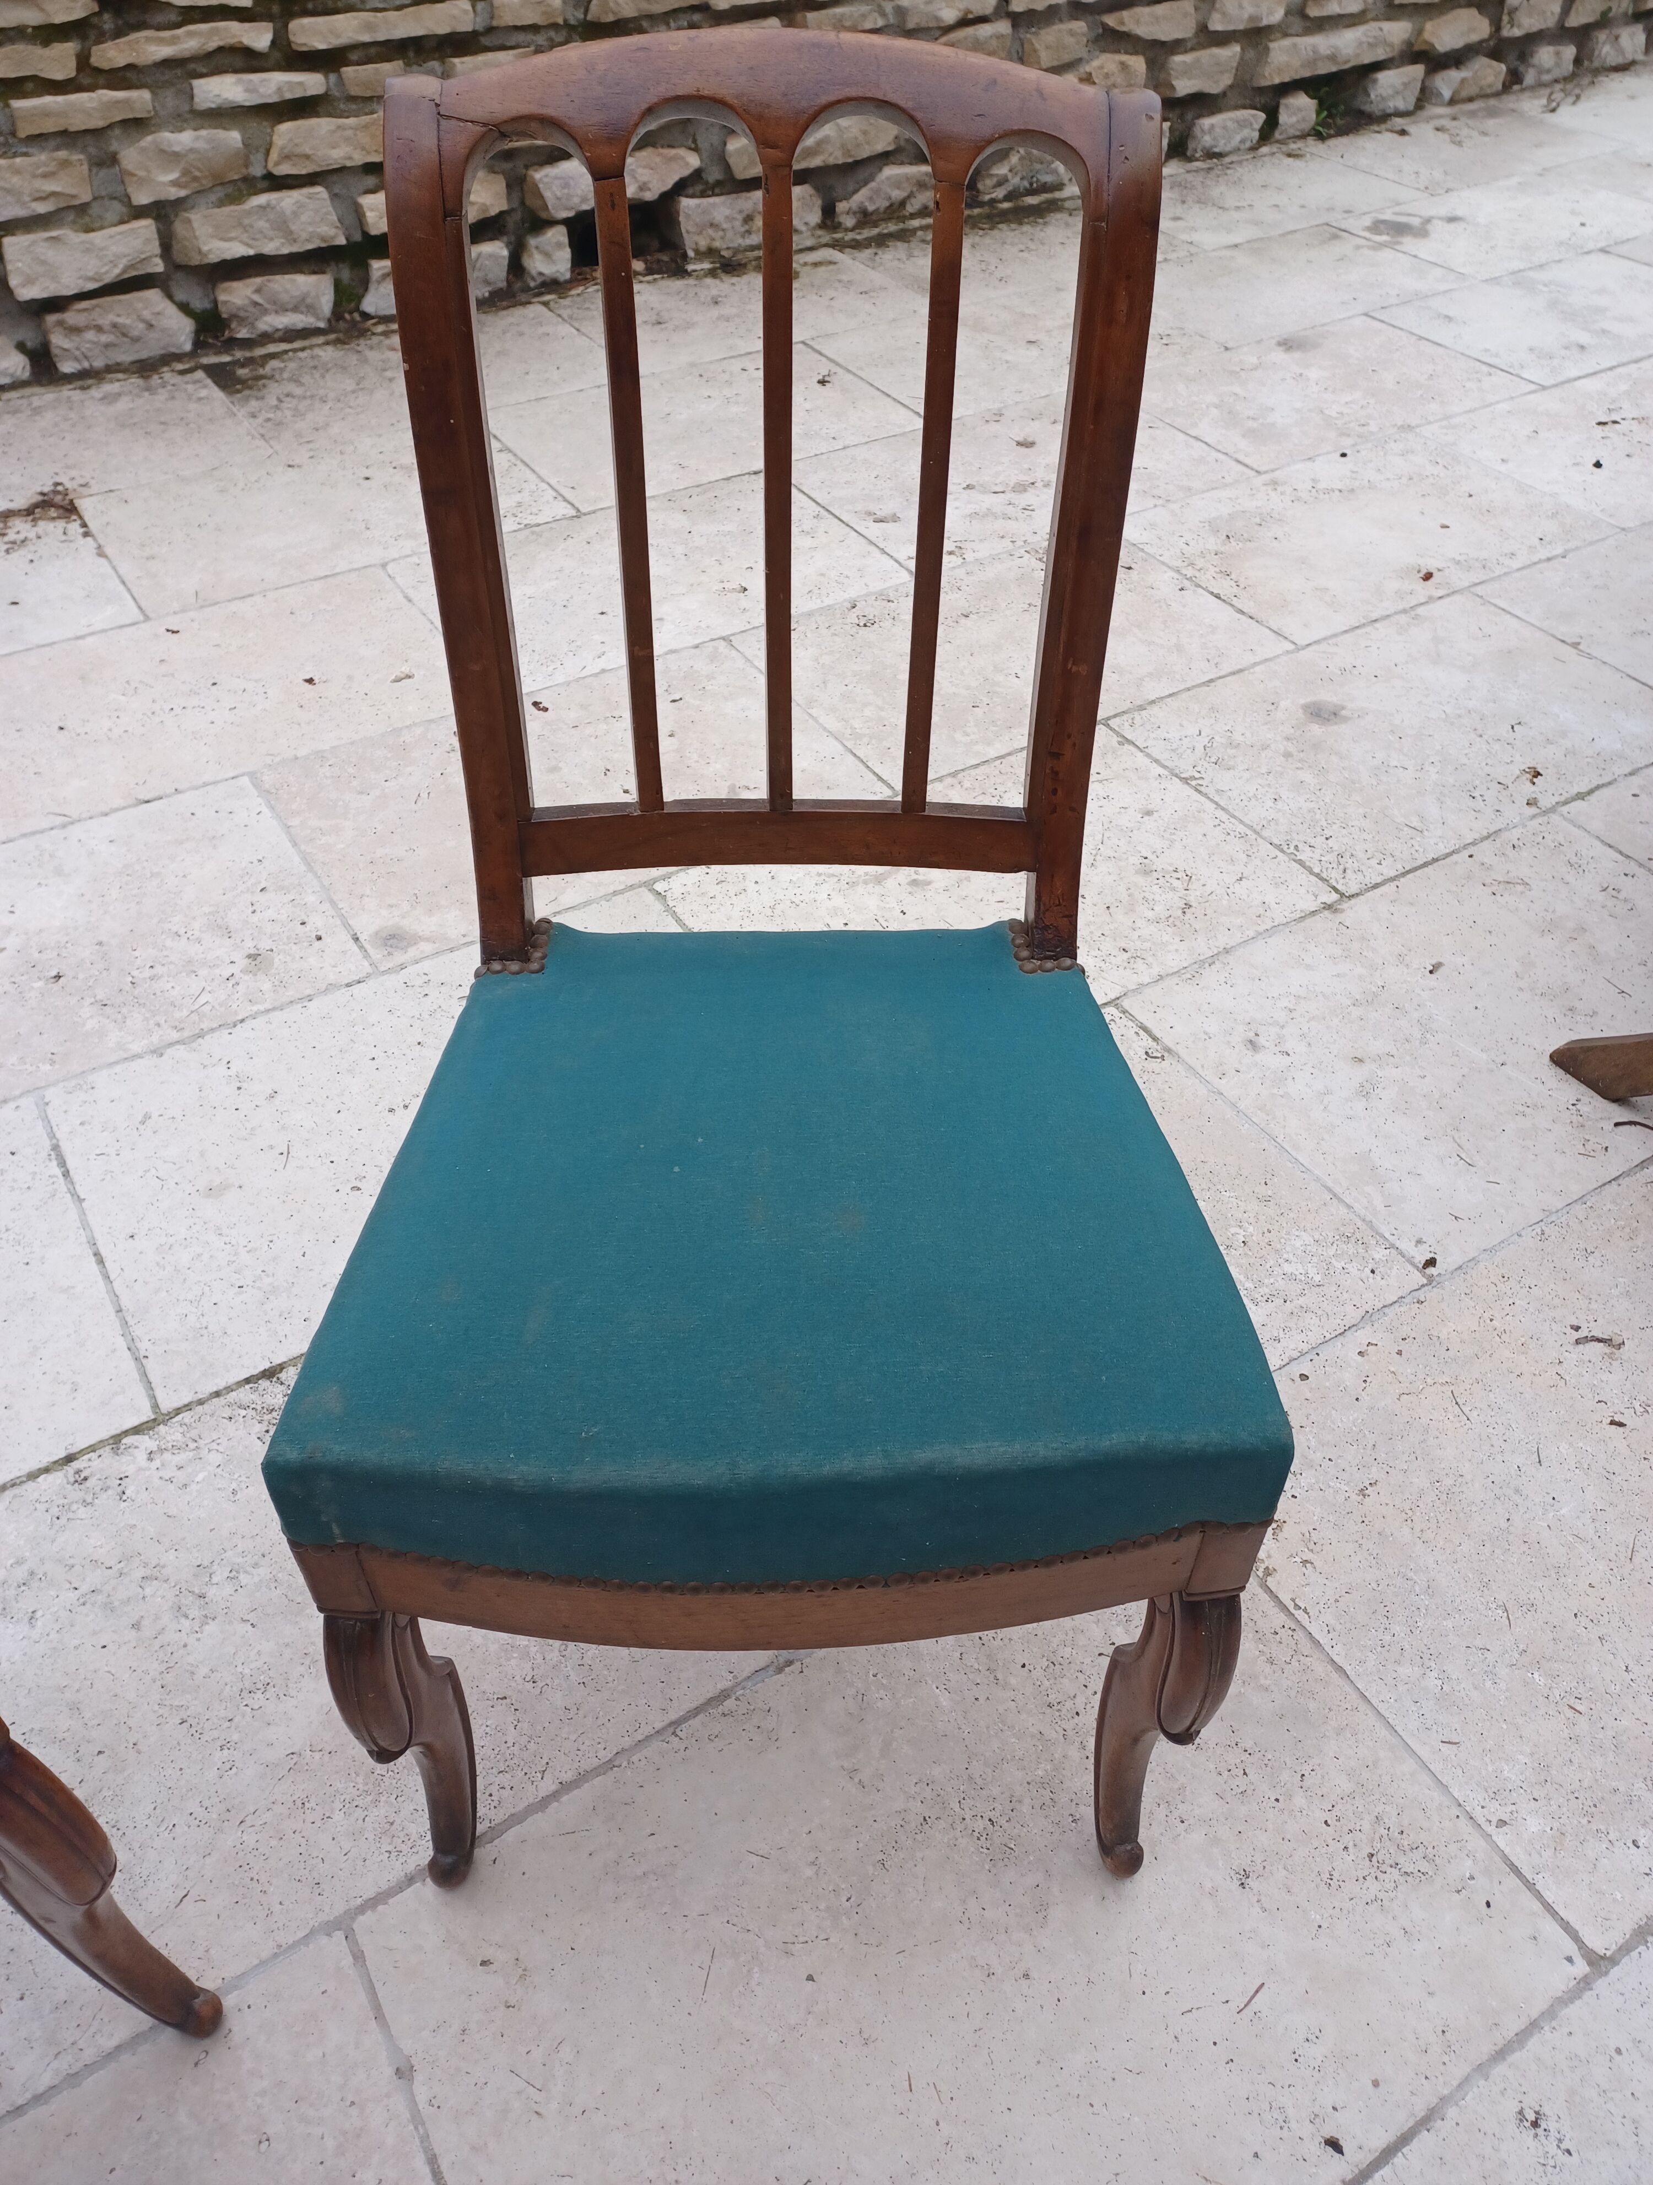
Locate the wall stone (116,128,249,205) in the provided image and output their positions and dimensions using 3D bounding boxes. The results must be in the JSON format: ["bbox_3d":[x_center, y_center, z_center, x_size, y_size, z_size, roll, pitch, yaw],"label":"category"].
[{"bbox_3d":[-1.067,-1.538,2.610,0.204,0.085,0.120,-23,49,-22],"label":"wall stone"}]

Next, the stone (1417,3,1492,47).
[{"bbox_3d":[1.433,-2.491,3.716,0.216,0.082,0.130,-23,49,-22],"label":"stone"}]

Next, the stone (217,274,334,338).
[{"bbox_3d":[-0.978,-1.401,2.806,0.198,0.095,0.120,-23,49,-22],"label":"stone"}]

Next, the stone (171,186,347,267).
[{"bbox_3d":[-0.990,-1.494,2.722,0.292,0.089,0.120,-23,49,-22],"label":"stone"}]

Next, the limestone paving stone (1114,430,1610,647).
[{"bbox_3d":[0.771,-0.802,2.300,0.628,0.030,0.410,-23,49,-22],"label":"limestone paving stone"}]

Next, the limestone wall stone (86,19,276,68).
[{"bbox_3d":[-1.024,-1.663,2.516,0.280,0.044,0.110,-23,49,-22],"label":"limestone wall stone"}]

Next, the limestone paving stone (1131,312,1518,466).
[{"bbox_3d":[0.803,-1.140,2.608,0.615,0.030,0.405,-23,49,-22],"label":"limestone paving stone"}]

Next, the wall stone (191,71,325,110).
[{"bbox_3d":[-0.933,-1.643,2.590,0.216,0.037,0.100,-23,49,-22],"label":"wall stone"}]

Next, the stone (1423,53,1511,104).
[{"bbox_3d":[1.490,-2.438,3.819,0.271,0.088,0.130,-23,49,-22],"label":"stone"}]

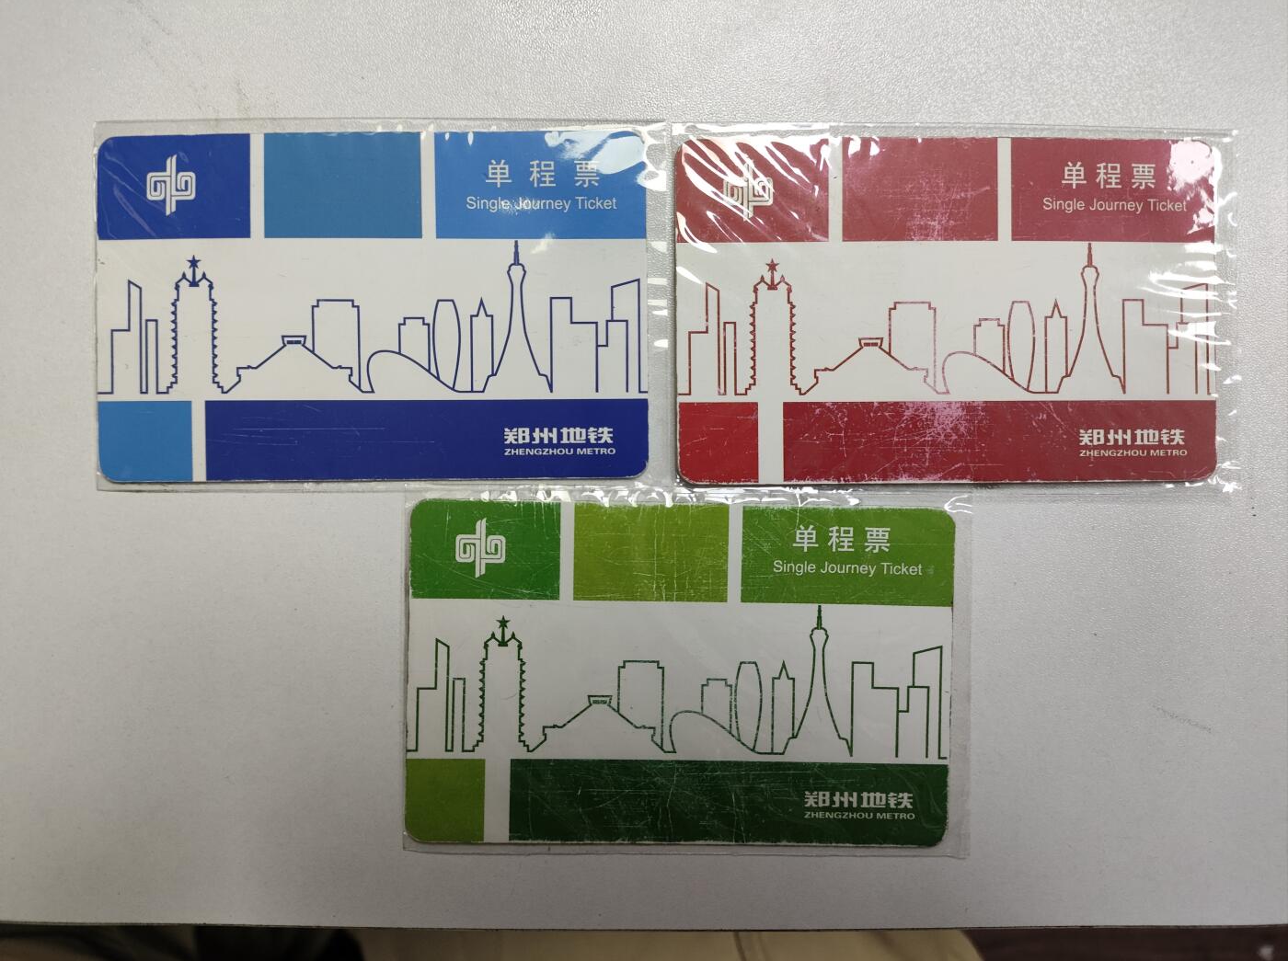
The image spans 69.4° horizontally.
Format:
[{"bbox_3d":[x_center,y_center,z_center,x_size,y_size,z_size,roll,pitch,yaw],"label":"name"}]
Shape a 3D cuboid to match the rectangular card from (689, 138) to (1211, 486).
[{"bbox_3d":[0.048,-0.027,0.147,0.086,0.001,0.054,0,90,-1],"label":"rectangular card"}]

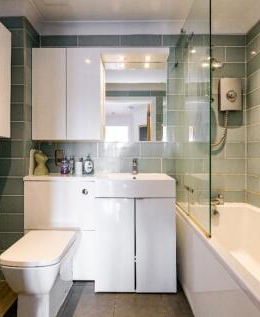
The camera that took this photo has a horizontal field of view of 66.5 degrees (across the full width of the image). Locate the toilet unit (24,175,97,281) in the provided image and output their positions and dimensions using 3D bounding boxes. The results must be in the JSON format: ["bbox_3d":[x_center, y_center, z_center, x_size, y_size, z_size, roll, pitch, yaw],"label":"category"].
[{"bbox_3d":[-0.563,0.570,1.735,0.583,0.836,0.290,0,0,0],"label":"toilet unit"}]

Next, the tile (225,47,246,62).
[{"bbox_3d":[1.006,-0.981,1.882,0.190,0.150,0.010,0,0,0],"label":"tile"}]

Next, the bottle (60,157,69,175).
[{"bbox_3d":[-0.585,0.063,1.780,0.073,0.163,0.055,0,0,0],"label":"bottle"}]

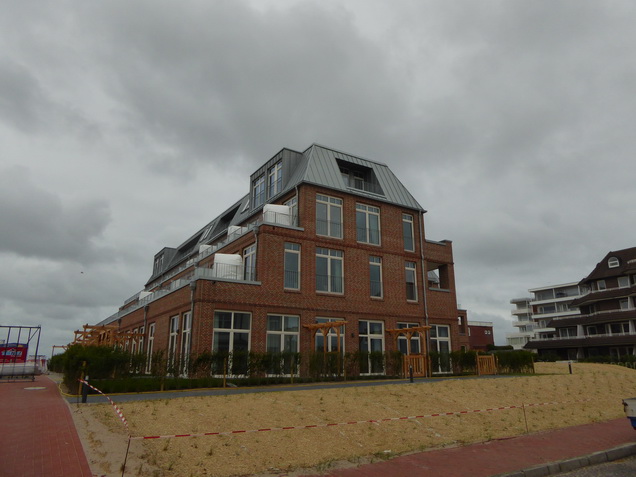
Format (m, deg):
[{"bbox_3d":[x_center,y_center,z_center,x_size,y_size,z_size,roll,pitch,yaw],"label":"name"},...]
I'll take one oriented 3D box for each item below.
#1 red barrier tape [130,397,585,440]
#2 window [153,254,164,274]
[{"bbox_3d":[2.461,3.478,8.808,11.648,0.100,0.060,10,-18,-31],"label":"red barrier tape"},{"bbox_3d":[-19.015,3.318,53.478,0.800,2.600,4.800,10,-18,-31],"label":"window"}]

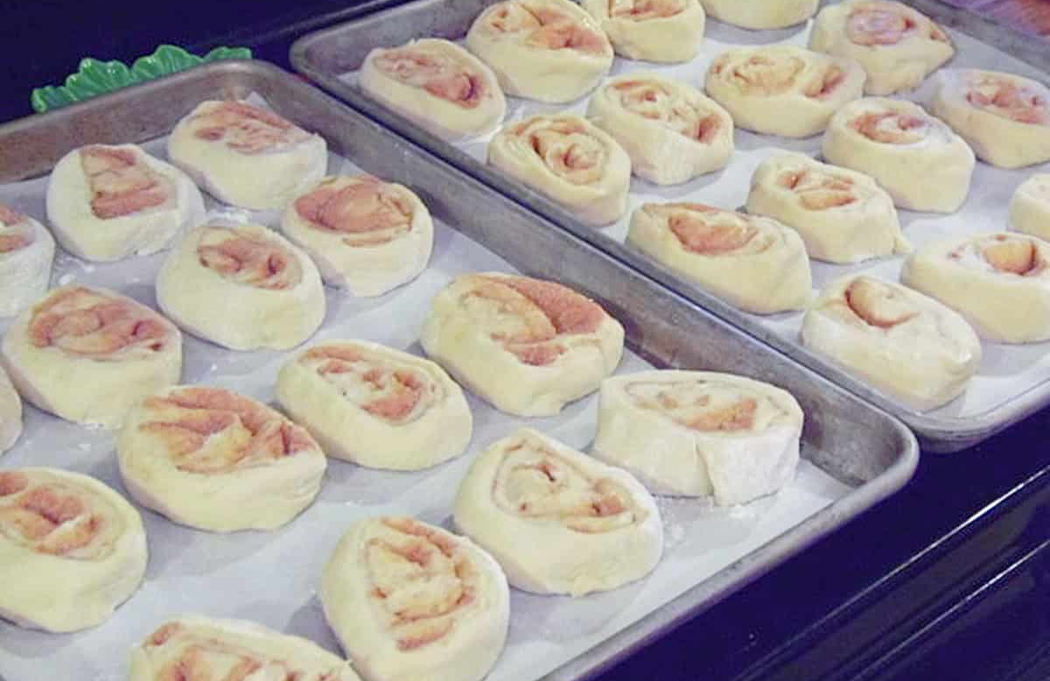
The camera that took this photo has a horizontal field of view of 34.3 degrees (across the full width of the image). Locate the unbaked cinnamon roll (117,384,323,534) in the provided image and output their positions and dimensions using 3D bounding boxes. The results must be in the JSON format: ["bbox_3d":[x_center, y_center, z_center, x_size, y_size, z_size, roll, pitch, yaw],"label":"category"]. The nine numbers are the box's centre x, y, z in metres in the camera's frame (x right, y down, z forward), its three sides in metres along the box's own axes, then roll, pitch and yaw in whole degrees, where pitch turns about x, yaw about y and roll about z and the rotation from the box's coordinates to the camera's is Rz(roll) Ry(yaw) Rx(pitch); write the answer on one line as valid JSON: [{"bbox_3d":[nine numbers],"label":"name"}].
[{"bbox_3d":[-0.113,0.042,0.626,0.082,0.026,0.058,16,35,20],"label":"unbaked cinnamon roll"}]

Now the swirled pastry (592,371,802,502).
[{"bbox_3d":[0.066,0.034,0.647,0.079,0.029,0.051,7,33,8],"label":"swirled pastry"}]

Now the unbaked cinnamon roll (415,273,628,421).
[{"bbox_3d":[-0.001,-0.002,0.701,0.087,0.026,0.071,20,37,25],"label":"unbaked cinnamon roll"}]

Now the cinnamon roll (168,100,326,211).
[{"bbox_3d":[-0.136,-0.093,0.833,0.083,0.027,0.064,20,37,25],"label":"cinnamon roll"}]

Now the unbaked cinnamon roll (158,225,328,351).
[{"bbox_3d":[-0.121,-0.023,0.725,0.077,0.027,0.061,22,38,28],"label":"unbaked cinnamon roll"}]

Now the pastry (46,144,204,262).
[{"bbox_3d":[-0.186,-0.065,0.787,0.068,0.025,0.080,-22,40,-33],"label":"pastry"}]

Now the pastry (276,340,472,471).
[{"bbox_3d":[-0.058,0.023,0.660,0.084,0.024,0.054,19,37,25],"label":"pastry"}]

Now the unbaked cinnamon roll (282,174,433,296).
[{"bbox_3d":[-0.075,-0.051,0.772,0.065,0.025,0.077,-17,37,-27],"label":"unbaked cinnamon roll"}]

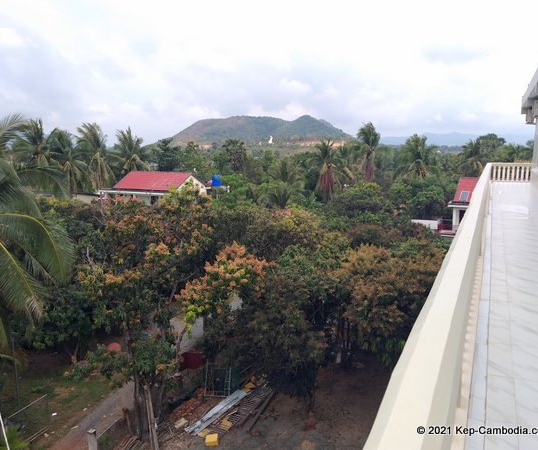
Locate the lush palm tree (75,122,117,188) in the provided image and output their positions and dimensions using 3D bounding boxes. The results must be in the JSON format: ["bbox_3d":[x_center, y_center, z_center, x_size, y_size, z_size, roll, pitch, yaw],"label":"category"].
[{"bbox_3d":[-25.021,-8.480,65.523,5.900,12.538,5.900,0,10,0],"label":"lush palm tree"}]

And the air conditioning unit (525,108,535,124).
[{"bbox_3d":[10.656,-4.442,18.334,0.300,0.560,0.800,5,11,26],"label":"air conditioning unit"}]

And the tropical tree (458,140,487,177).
[{"bbox_3d":[33.794,-9.185,75.553,5.400,10.442,5.400,0,10,0],"label":"tropical tree"}]

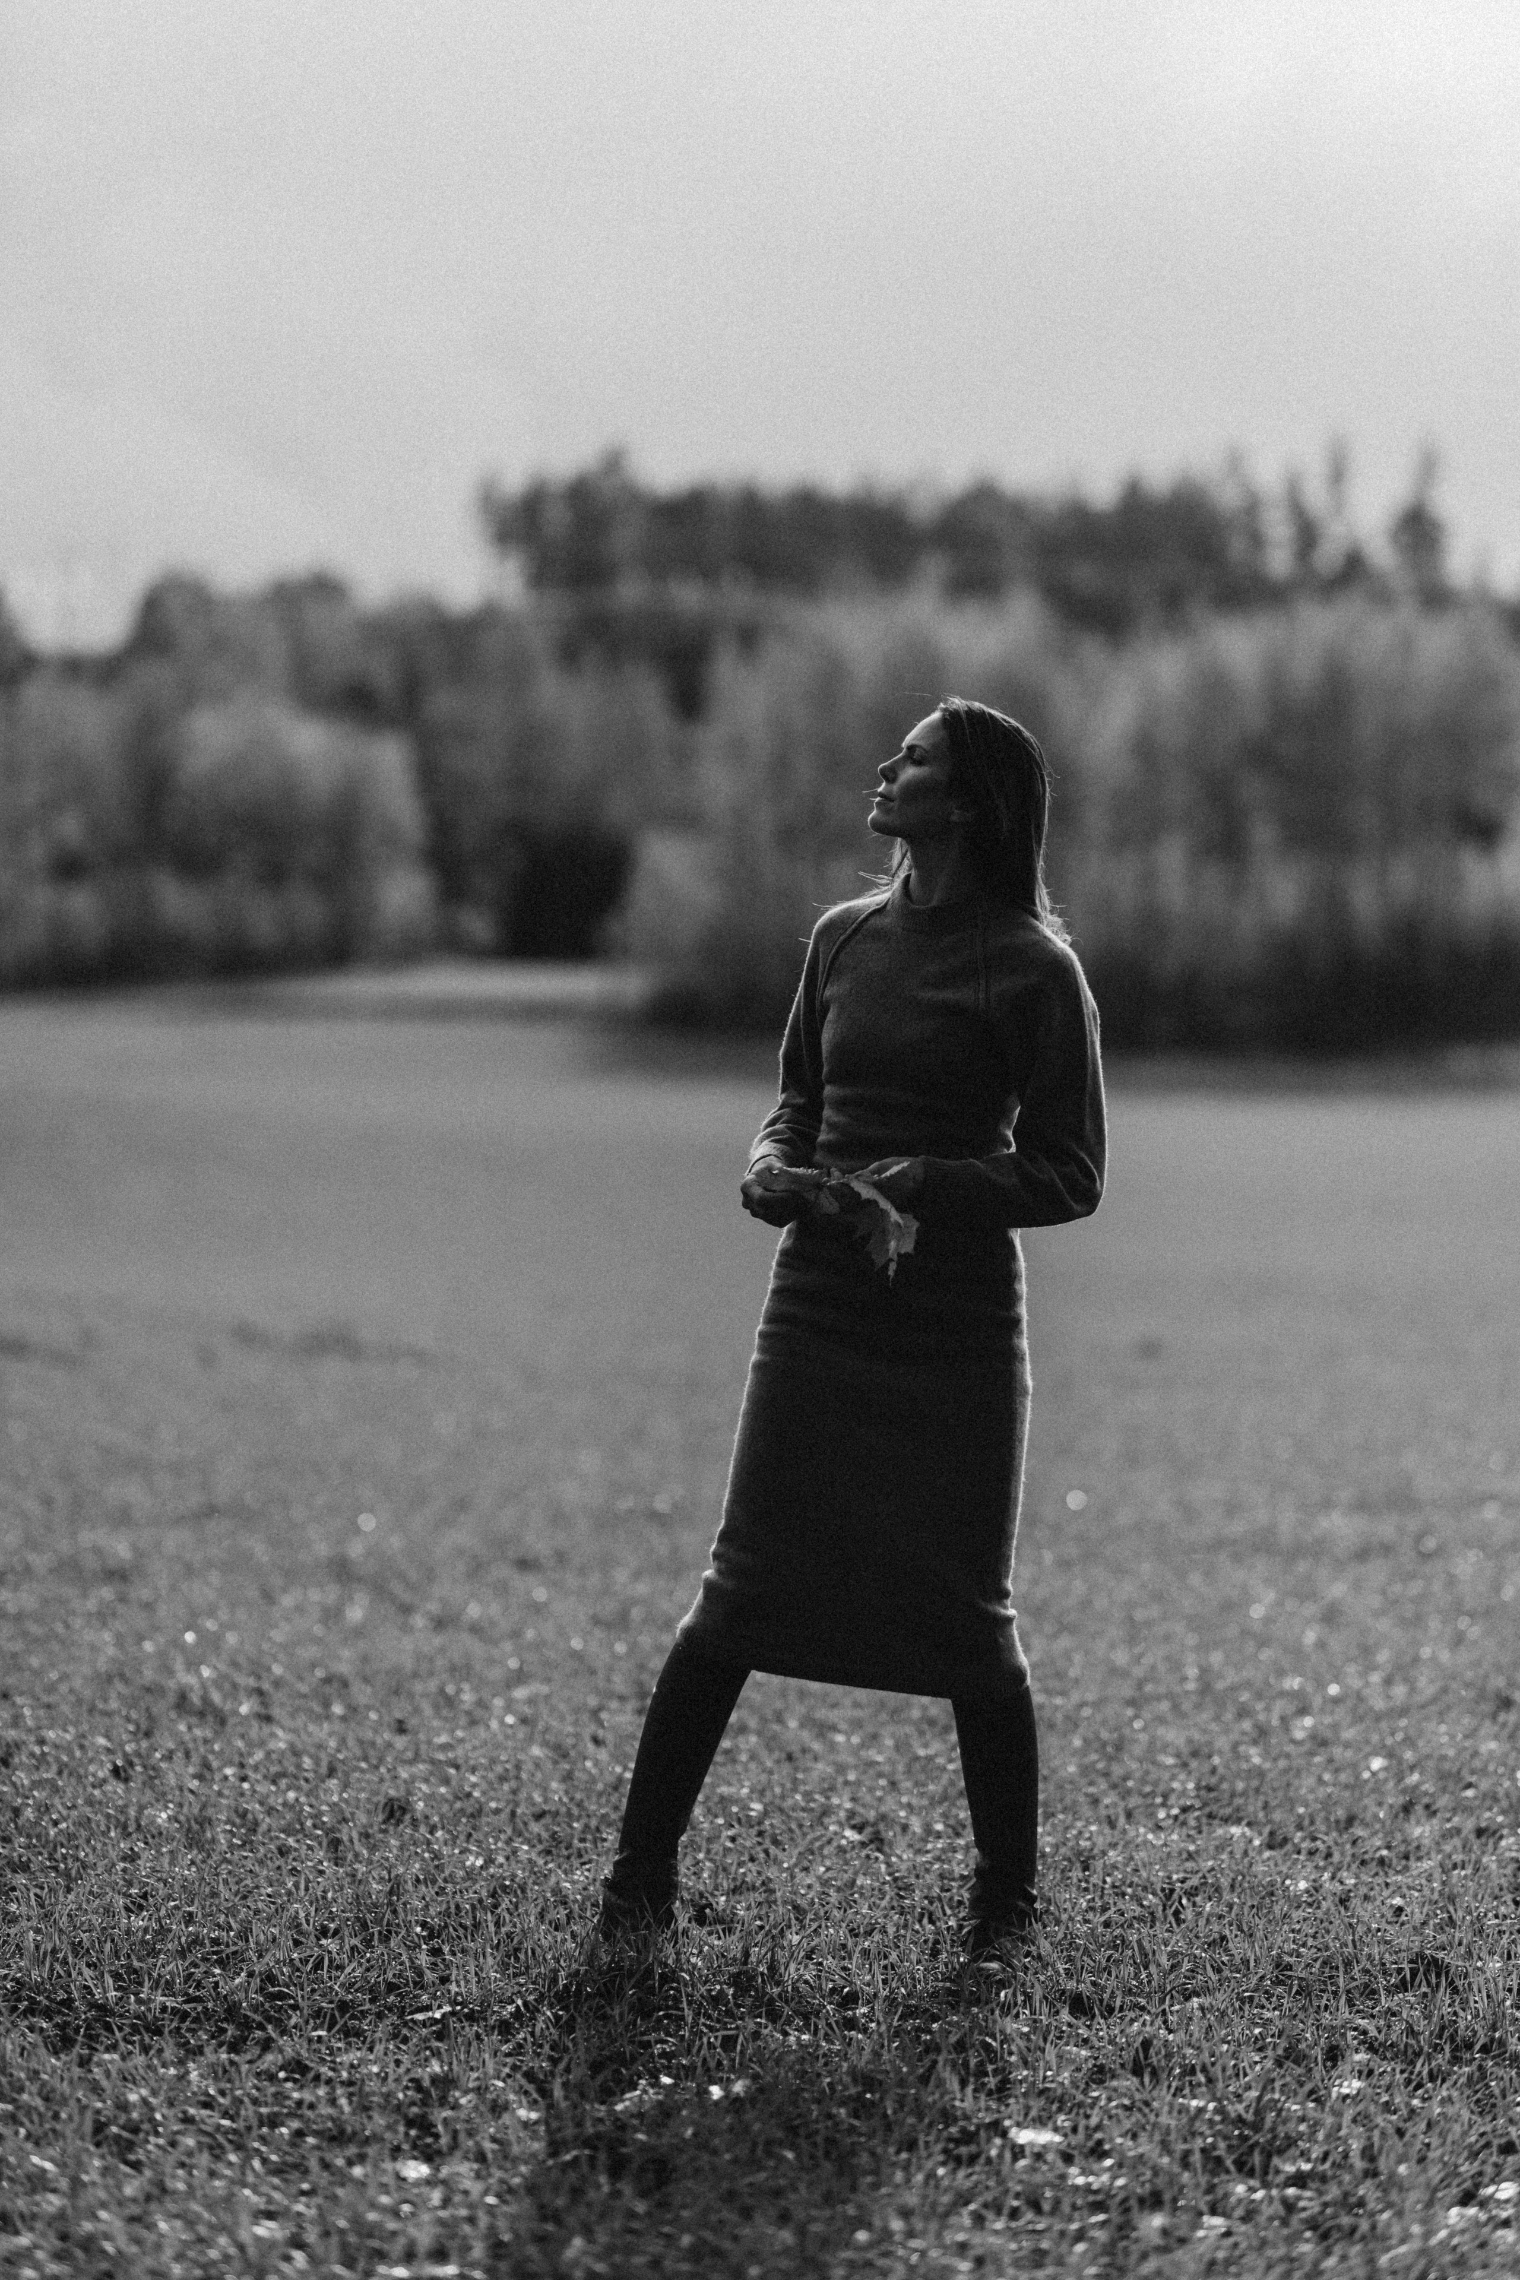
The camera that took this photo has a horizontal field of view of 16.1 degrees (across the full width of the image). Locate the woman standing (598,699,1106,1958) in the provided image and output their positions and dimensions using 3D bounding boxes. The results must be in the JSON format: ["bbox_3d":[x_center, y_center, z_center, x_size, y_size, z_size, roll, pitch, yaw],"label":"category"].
[{"bbox_3d":[0.122,0.252,7.130,0.650,1.680,0.410,1,2,28],"label":"woman standing"}]

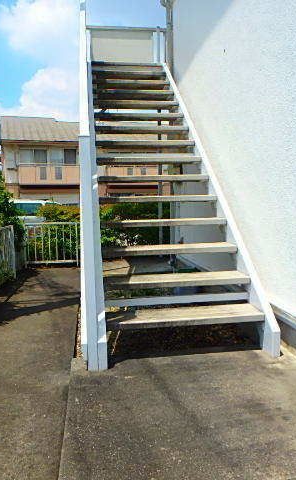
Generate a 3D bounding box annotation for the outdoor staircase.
[{"bbox_3d":[-0.050,-0.897,3.997,1.180,2.964,3.802,-2,5,-8],"label":"outdoor staircase"}]

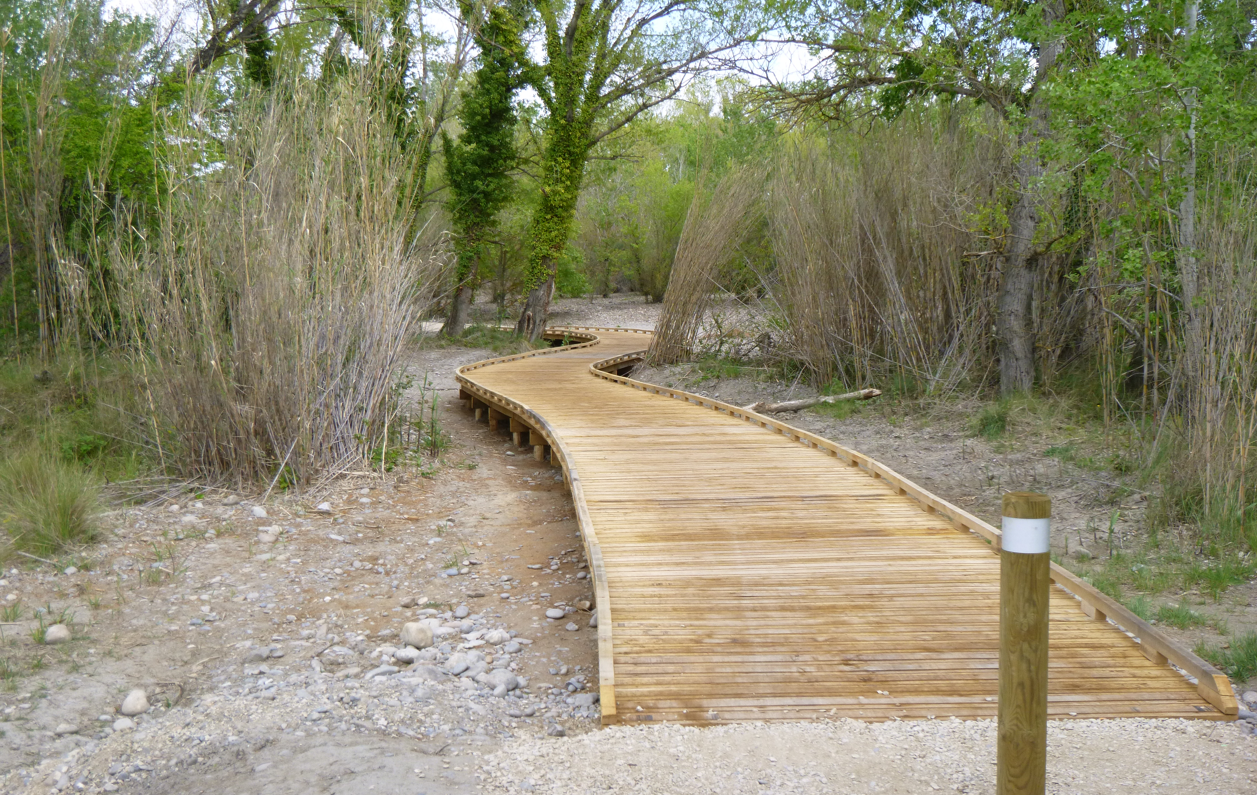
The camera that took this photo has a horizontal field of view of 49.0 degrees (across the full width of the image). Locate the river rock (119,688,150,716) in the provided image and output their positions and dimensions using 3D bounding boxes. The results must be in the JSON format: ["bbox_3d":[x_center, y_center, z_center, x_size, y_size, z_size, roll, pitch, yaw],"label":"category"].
[{"bbox_3d":[-1.786,1.102,4.989,0.110,0.099,0.105,-2,5,-20],"label":"river rock"}]

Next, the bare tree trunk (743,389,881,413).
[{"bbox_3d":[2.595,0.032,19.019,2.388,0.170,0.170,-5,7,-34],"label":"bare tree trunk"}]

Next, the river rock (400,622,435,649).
[{"bbox_3d":[-0.909,1.024,5.943,0.148,0.107,0.126,-1,5,-9],"label":"river rock"}]

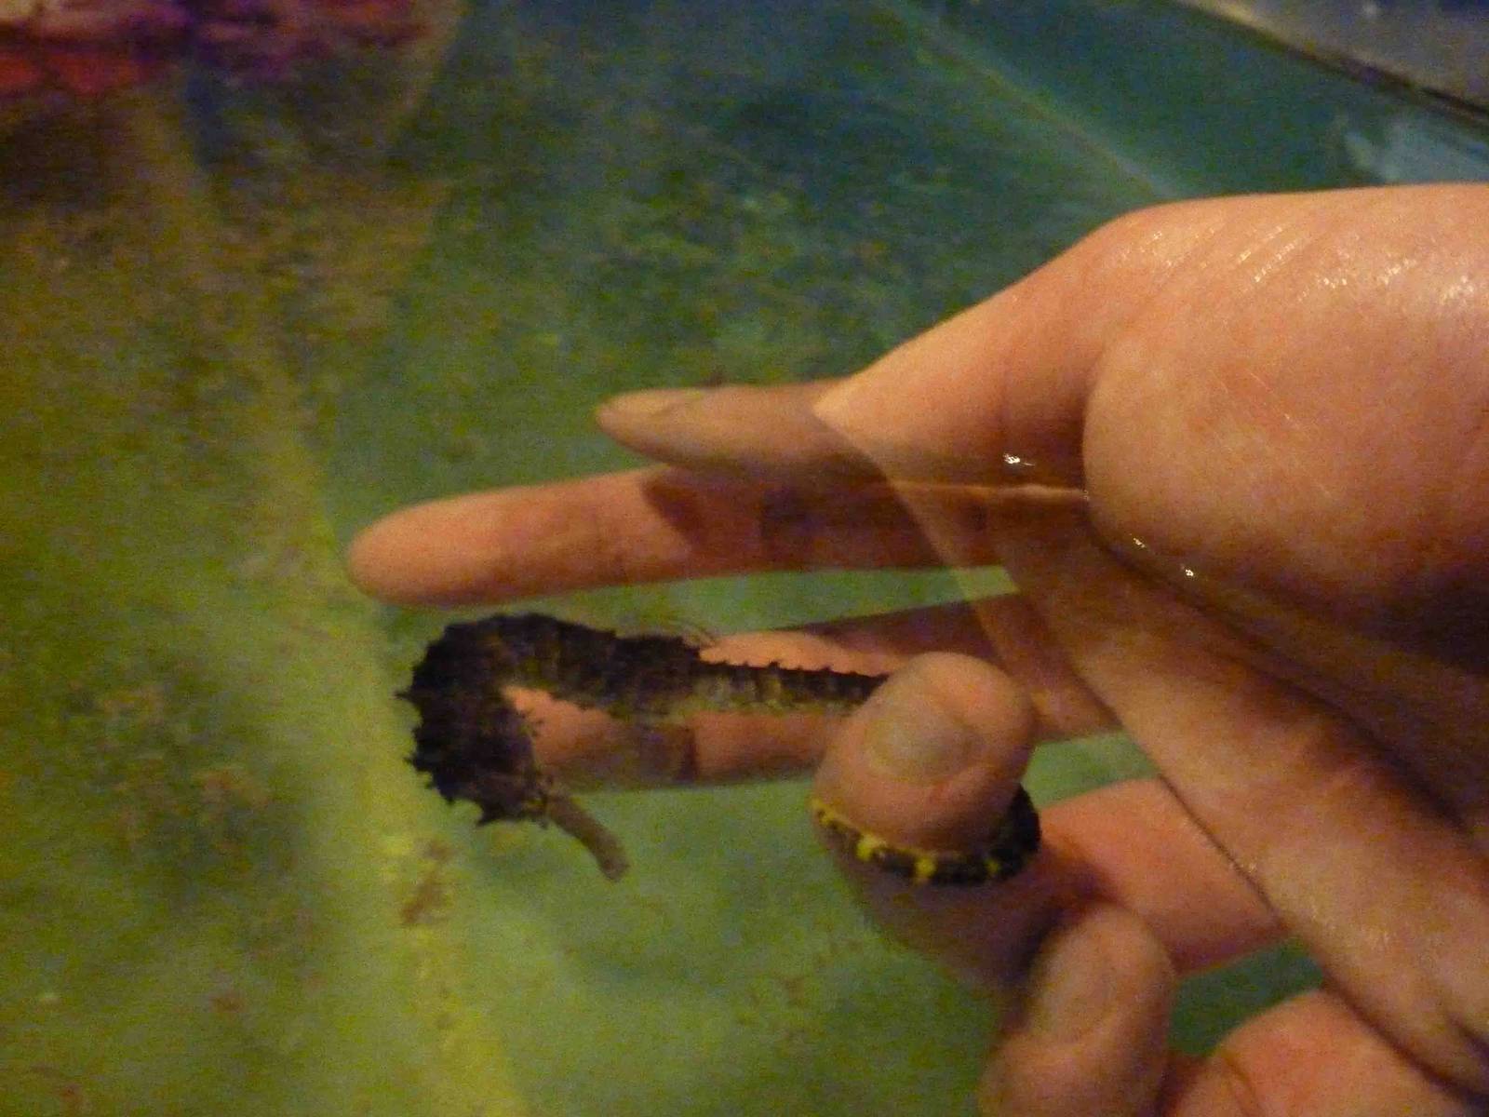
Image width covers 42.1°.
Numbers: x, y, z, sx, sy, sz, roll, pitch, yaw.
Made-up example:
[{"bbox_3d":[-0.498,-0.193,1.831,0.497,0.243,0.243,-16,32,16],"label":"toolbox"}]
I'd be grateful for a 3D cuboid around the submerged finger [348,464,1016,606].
[{"bbox_3d":[-0.007,-0.003,0.240,0.083,0.015,0.016,-5,42,3],"label":"submerged finger"}]

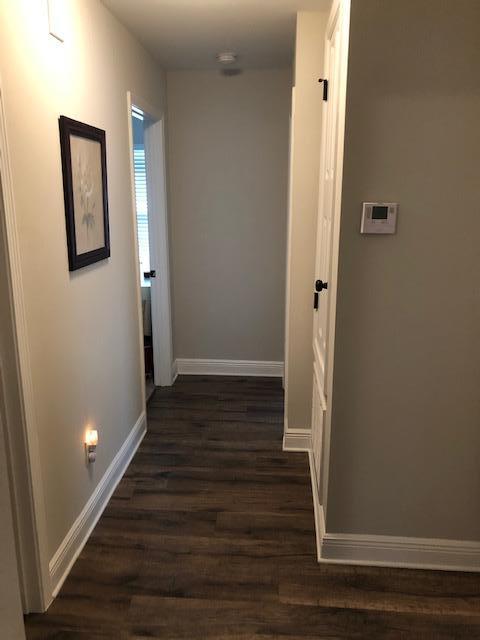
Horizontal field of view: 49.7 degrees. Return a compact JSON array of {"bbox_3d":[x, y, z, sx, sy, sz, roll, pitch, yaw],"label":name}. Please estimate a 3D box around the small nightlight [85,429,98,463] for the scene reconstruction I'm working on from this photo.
[{"bbox_3d":[-0.689,0.586,2.399,0.050,0.146,0.046,1,14,4],"label":"small nightlight"}]

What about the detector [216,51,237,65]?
[{"bbox_3d":[-0.090,-1.757,3.464,0.134,0.045,0.134,1,14,4],"label":"detector"}]

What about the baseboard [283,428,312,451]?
[{"bbox_3d":[0.351,0.738,3.178,0.169,0.139,0.022,1,14,4],"label":"baseboard"}]

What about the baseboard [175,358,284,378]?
[{"bbox_3d":[-0.086,0.419,4.469,0.946,0.139,0.022,1,14,4],"label":"baseboard"}]

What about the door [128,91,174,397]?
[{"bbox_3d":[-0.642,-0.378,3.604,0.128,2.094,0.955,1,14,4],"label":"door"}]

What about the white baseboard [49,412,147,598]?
[{"bbox_3d":[-0.686,0.845,2.718,0.022,0.139,1.471,1,14,4],"label":"white baseboard"}]

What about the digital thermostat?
[{"bbox_3d":[0.505,-0.367,1.877,0.125,0.110,0.028,1,14,4],"label":"digital thermostat"}]

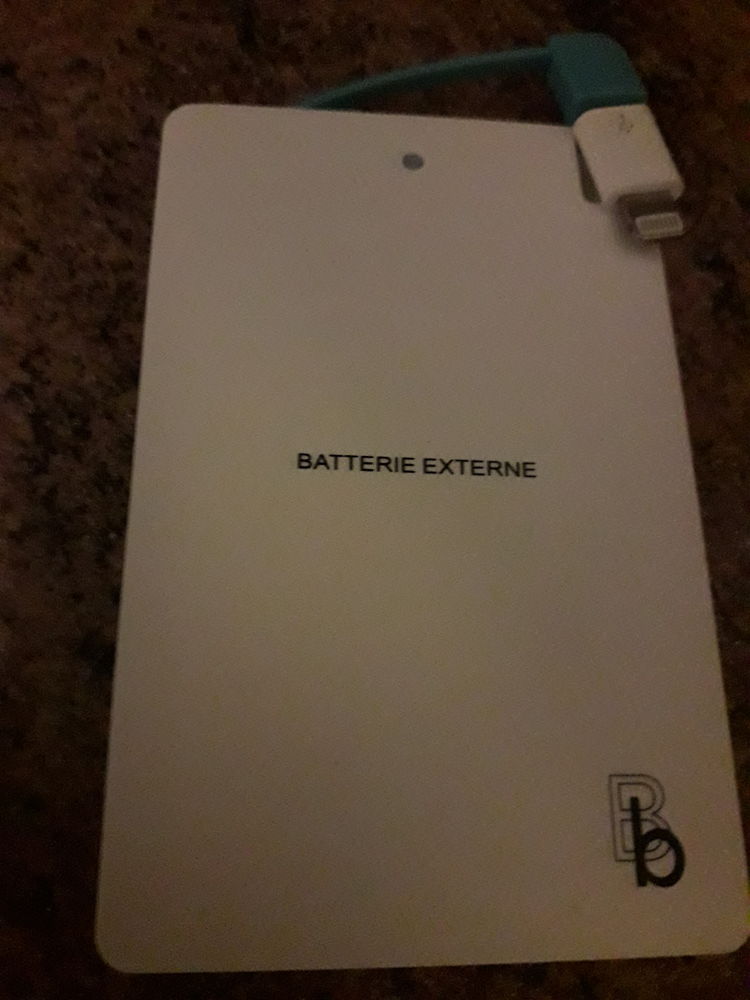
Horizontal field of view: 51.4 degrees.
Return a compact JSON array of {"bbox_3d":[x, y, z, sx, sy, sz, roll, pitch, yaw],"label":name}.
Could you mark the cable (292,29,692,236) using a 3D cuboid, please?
[{"bbox_3d":[0.015,-0.048,0.108,0.050,0.012,0.037,-8,74,-7],"label":"cable"}]

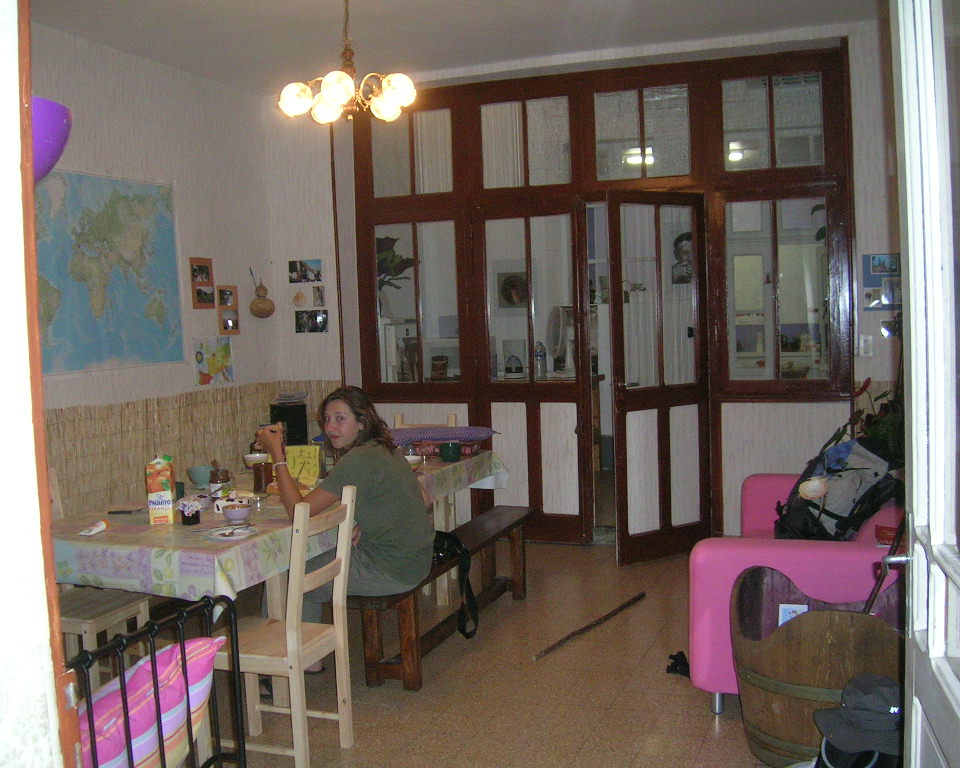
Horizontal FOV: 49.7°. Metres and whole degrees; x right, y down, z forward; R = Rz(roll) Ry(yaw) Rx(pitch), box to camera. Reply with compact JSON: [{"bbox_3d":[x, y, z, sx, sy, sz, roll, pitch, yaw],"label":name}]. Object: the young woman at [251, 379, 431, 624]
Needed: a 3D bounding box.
[{"bbox_3d":[-0.519,0.636,4.512,0.680,1.250,0.480,0,4,23],"label":"young woman"}]

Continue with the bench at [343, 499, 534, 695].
[{"bbox_3d":[-0.106,0.995,5.030,0.280,0.430,1.850,-1,4,19],"label":"bench"}]

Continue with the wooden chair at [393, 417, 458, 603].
[{"bbox_3d":[-0.398,0.679,5.981,0.410,0.950,0.500,-1,4,21],"label":"wooden chair"}]

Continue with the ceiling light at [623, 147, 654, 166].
[{"bbox_3d":[1.424,-2.043,9.300,0.280,0.150,0.300,-1,4,20],"label":"ceiling light"}]

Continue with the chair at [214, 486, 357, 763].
[{"bbox_3d":[-0.716,0.857,3.607,0.500,0.950,0.410,-1,4,18],"label":"chair"}]

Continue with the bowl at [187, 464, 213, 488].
[{"bbox_3d":[-1.380,0.464,5.139,0.155,0.105,0.155,-2,4,0],"label":"bowl"}]

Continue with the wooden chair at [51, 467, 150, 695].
[{"bbox_3d":[-1.609,0.855,4.126,0.500,0.950,0.410,-1,4,21],"label":"wooden chair"}]

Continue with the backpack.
[{"bbox_3d":[1.439,0.503,4.131,0.270,0.510,0.330,38,16,13],"label":"backpack"}]

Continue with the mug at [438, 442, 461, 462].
[{"bbox_3d":[-0.166,0.372,5.768,0.110,0.100,0.120,-1,4,20],"label":"mug"}]

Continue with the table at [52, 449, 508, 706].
[{"bbox_3d":[-0.902,0.871,5.057,1.060,0.735,2.519,0,4,24],"label":"table"}]

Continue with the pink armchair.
[{"bbox_3d":[1.494,0.856,4.494,0.880,0.660,1.800,-1,4,20],"label":"pink armchair"}]

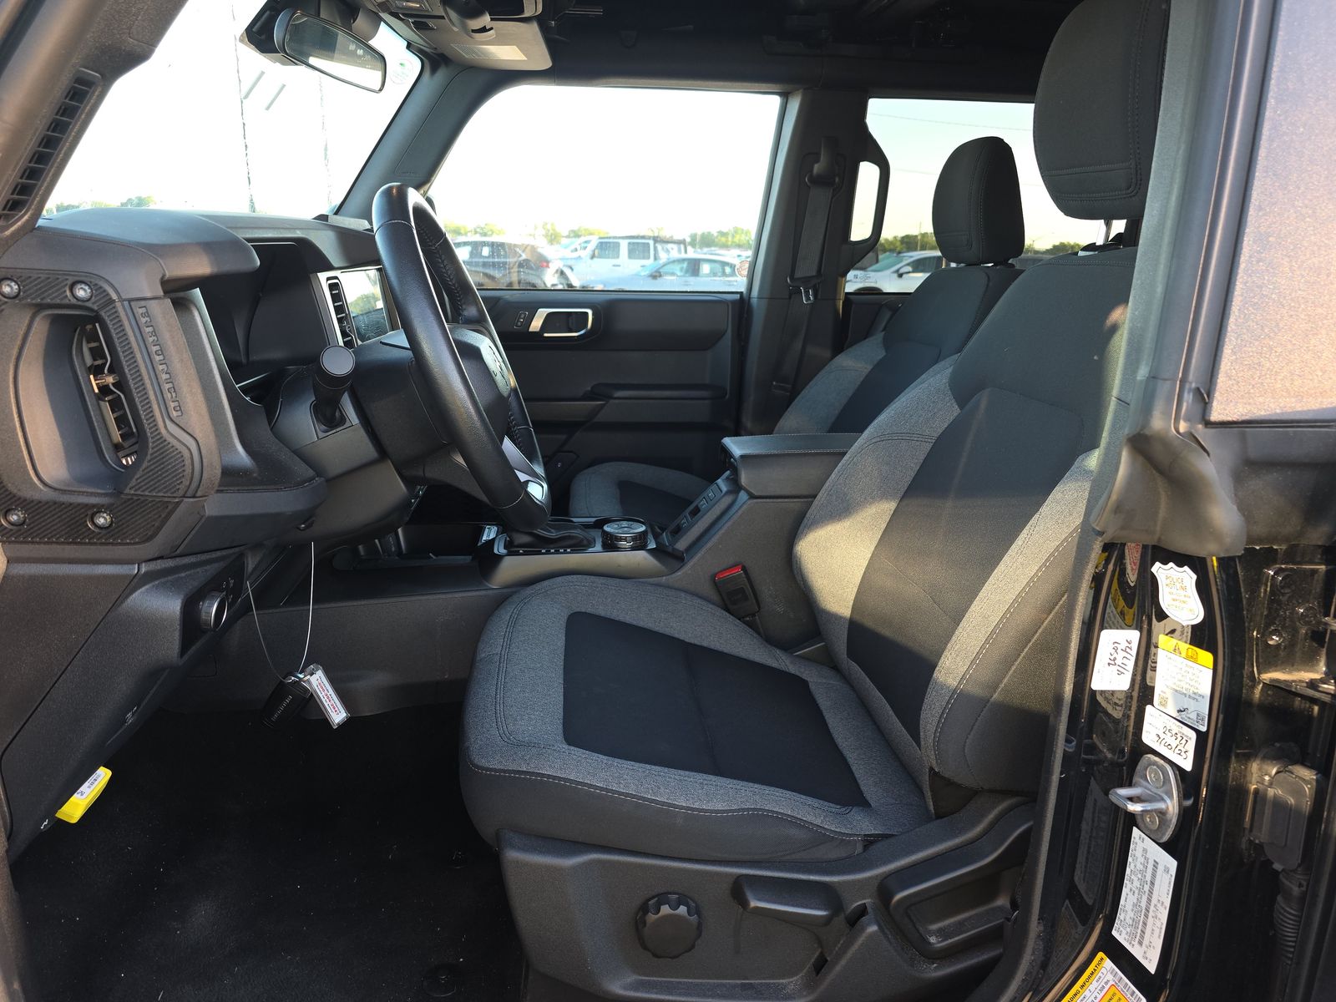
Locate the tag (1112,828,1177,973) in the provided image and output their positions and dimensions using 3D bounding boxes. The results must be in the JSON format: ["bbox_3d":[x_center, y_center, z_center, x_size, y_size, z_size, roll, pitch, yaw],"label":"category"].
[{"bbox_3d":[0.362,0.302,0.674,0.003,0.099,0.043,-3,16,-16],"label":"tag"}]

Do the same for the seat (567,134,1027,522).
[{"bbox_3d":[0.226,-0.204,1.731,0.870,0.970,0.530,0,16,-6],"label":"seat"}]

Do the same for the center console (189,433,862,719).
[{"bbox_3d":[-0.119,0.083,1.386,1.060,0.400,0.290,0,16,-6],"label":"center console"}]

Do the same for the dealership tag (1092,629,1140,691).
[{"bbox_3d":[0.332,0.118,0.658,0.028,0.048,0.003,3,16,8],"label":"dealership tag"}]

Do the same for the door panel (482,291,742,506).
[{"bbox_3d":[-0.280,-0.207,2.013,0.890,0.530,0.130,0,16,-6],"label":"door panel"}]

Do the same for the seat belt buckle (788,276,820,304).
[{"bbox_3d":[0.295,-0.460,1.937,0.068,0.062,0.028,0,16,-6],"label":"seat belt buckle"}]

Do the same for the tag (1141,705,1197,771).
[{"bbox_3d":[0.363,0.172,0.643,0.003,0.030,0.045,-3,16,-16],"label":"tag"}]

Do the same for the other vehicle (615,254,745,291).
[{"bbox_3d":[0.194,-5.078,21.143,4.850,1.450,1.850,0,16,-6],"label":"other vehicle"}]

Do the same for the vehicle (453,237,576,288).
[{"bbox_3d":[-4.836,-5.693,22.436,4.650,1.680,1.880,0,16,-6],"label":"vehicle"}]

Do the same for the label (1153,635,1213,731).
[{"bbox_3d":[0.364,0.127,0.628,0.003,0.055,0.045,-4,11,-16],"label":"label"}]

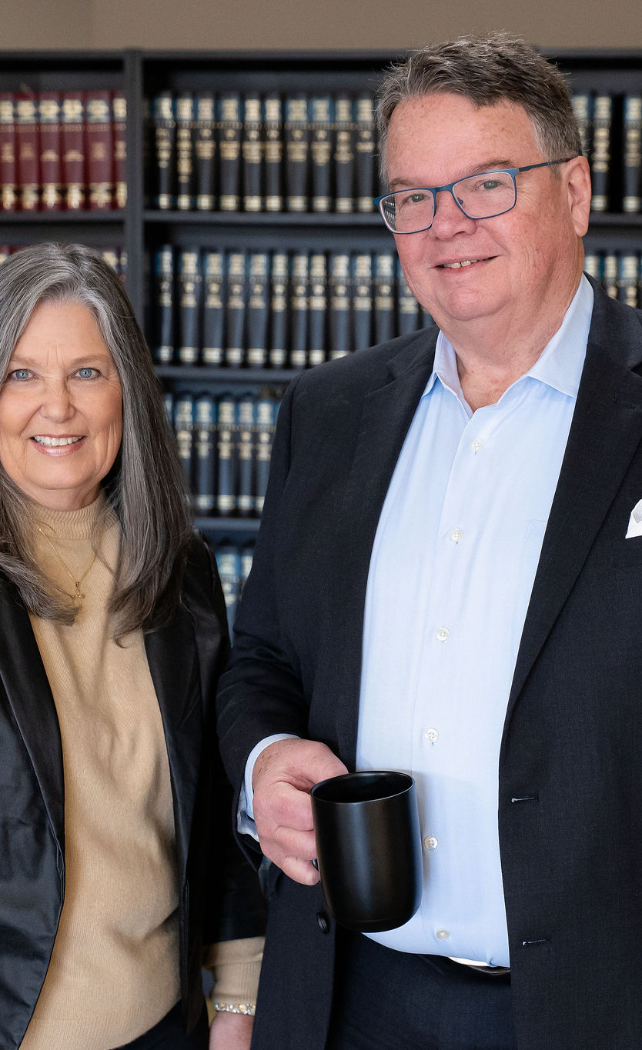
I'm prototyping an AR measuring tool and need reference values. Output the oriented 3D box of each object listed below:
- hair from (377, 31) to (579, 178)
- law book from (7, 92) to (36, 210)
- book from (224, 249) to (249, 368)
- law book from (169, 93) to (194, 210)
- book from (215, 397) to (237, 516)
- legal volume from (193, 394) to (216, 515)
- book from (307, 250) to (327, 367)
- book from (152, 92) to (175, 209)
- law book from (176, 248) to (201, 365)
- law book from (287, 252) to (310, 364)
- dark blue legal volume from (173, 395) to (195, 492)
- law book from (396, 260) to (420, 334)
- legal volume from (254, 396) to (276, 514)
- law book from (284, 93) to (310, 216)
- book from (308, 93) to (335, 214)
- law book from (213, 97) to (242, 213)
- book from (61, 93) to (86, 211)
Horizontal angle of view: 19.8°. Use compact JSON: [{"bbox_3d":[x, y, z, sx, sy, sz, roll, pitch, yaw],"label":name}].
[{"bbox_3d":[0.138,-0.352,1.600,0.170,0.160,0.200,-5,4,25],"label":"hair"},{"bbox_3d":[-0.609,-0.795,3.967,0.048,0.253,0.170,1,7,5],"label":"law book"},{"bbox_3d":[-0.170,-0.466,3.967,0.049,0.250,0.170,1,7,6],"label":"book"},{"bbox_3d":[-0.281,-0.790,3.930,0.048,0.254,0.178,1,7,6],"label":"law book"},{"bbox_3d":[-0.196,-0.153,4.026,0.049,0.249,0.178,1,7,5],"label":"book"},{"bbox_3d":[-0.240,-0.157,4.012,0.048,0.256,0.170,1,7,6],"label":"legal volume"},{"bbox_3d":[-0.001,-0.465,3.970,0.045,0.249,0.178,1,7,5],"label":"book"},{"bbox_3d":[-0.320,-0.788,3.940,0.044,0.255,0.170,1,7,5],"label":"book"},{"bbox_3d":[-0.273,-0.477,4.020,0.045,0.253,0.175,1,7,5],"label":"law book"},{"bbox_3d":[-0.037,-0.467,3.952,0.042,0.248,0.170,1,7,5],"label":"law book"},{"bbox_3d":[-0.282,-0.159,4.010,0.044,0.255,0.185,1,7,5],"label":"dark blue legal volume"},{"bbox_3d":[0.191,-0.462,3.931,0.049,0.250,0.170,1,7,6],"label":"law book"},{"bbox_3d":[-0.111,-0.157,3.999,0.046,0.254,0.170,1,7,6],"label":"legal volume"},{"bbox_3d":[-0.040,-0.783,3.909,0.050,0.247,0.185,1,7,5],"label":"law book"},{"bbox_3d":[0.009,-0.784,3.932,0.052,0.249,0.178,1,7,5],"label":"book"},{"bbox_3d":[-0.187,-0.797,3.973,0.050,0.245,0.175,1,7,5],"label":"law book"},{"bbox_3d":[-0.512,-0.793,3.958,0.048,0.253,0.170,1,7,5],"label":"book"}]

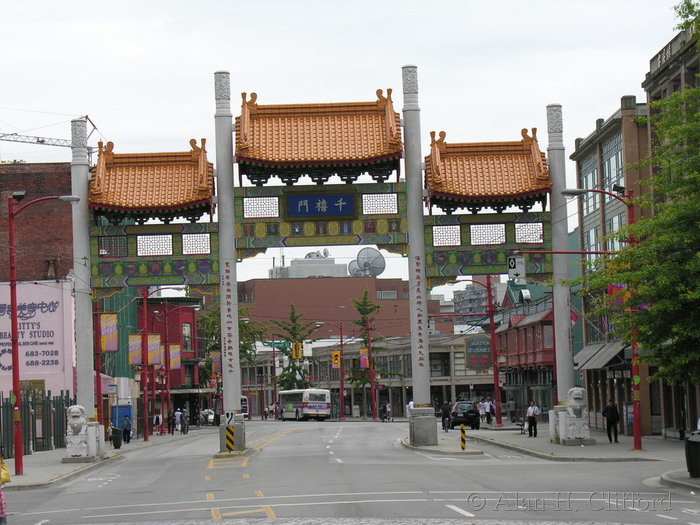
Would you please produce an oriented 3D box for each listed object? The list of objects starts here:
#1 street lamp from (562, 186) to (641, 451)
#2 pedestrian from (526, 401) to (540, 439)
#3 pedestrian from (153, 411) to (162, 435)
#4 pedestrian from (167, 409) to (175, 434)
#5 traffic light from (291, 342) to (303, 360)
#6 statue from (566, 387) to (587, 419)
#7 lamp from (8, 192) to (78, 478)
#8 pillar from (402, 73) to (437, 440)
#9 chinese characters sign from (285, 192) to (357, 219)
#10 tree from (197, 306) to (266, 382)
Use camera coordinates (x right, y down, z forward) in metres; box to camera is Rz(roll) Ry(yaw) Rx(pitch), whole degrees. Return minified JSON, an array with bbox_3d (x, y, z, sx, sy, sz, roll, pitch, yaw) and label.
[{"bbox_3d":[8.793,2.024,66.297,2.650,9.100,0.450,-2,-4,0],"label":"street lamp"},{"bbox_3d":[8.327,7.128,86.500,0.620,1.670,0.400,-2,-4,0],"label":"pedestrian"},{"bbox_3d":[-12.906,10.734,127.355,0.550,1.680,0.380,-2,-4,0],"label":"pedestrian"},{"bbox_3d":[-11.781,10.549,125.356,0.530,1.700,0.400,-1,-4,-7],"label":"pedestrian"},{"bbox_3d":[-4.391,7.304,156.000,0.780,1.330,0.350,-2,-4,0],"label":"traffic light"},{"bbox_3d":[8.873,5.474,74.300,0.820,1.230,1.050,-2,-4,0],"label":"statue"},{"bbox_3d":[-9.469,2.230,59.500,2.250,8.810,0.400,-2,-4,-1],"label":"lamp"},{"bbox_3d":[2.729,-0.287,78.000,1.050,15.550,1.250,-2,-4,0],"label":"pillar"},{"bbox_3d":[-1.195,-2.312,77.800,2.980,1.170,0.250,-2,-4,0],"label":"chinese characters sign"},{"bbox_3d":[-10.174,8.951,166.000,6.600,10.570,6.400,-2,-4,0],"label":"tree"}]

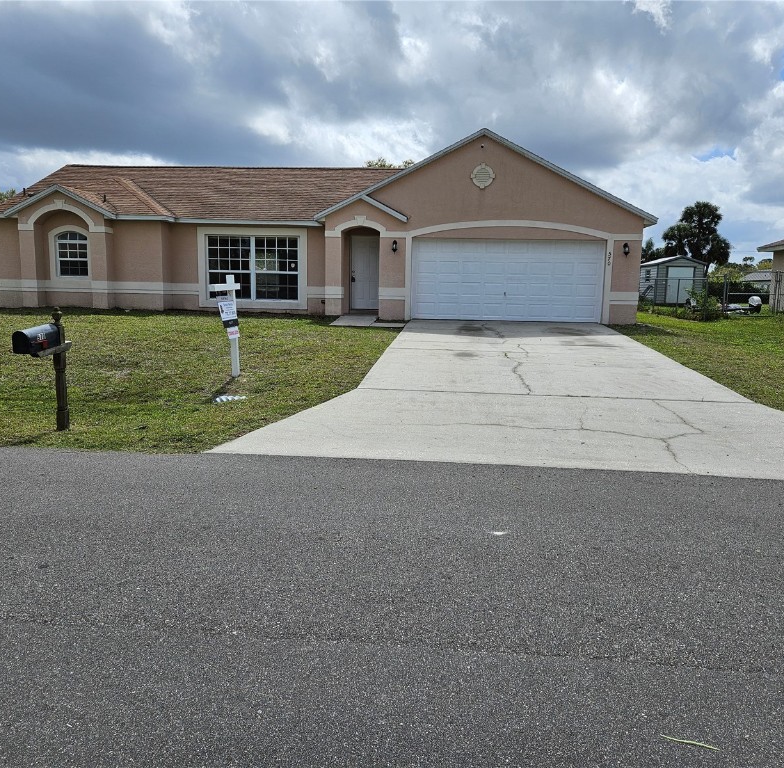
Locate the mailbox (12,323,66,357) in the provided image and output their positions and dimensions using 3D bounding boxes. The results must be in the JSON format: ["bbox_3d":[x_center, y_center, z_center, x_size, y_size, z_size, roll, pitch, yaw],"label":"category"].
[{"bbox_3d":[-3.602,-0.461,6.900,0.178,0.235,0.520,2,12,4],"label":"mailbox"}]

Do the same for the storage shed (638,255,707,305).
[{"bbox_3d":[15.800,-5.830,38.600,2.650,2.680,3.400,2,8,4],"label":"storage shed"}]

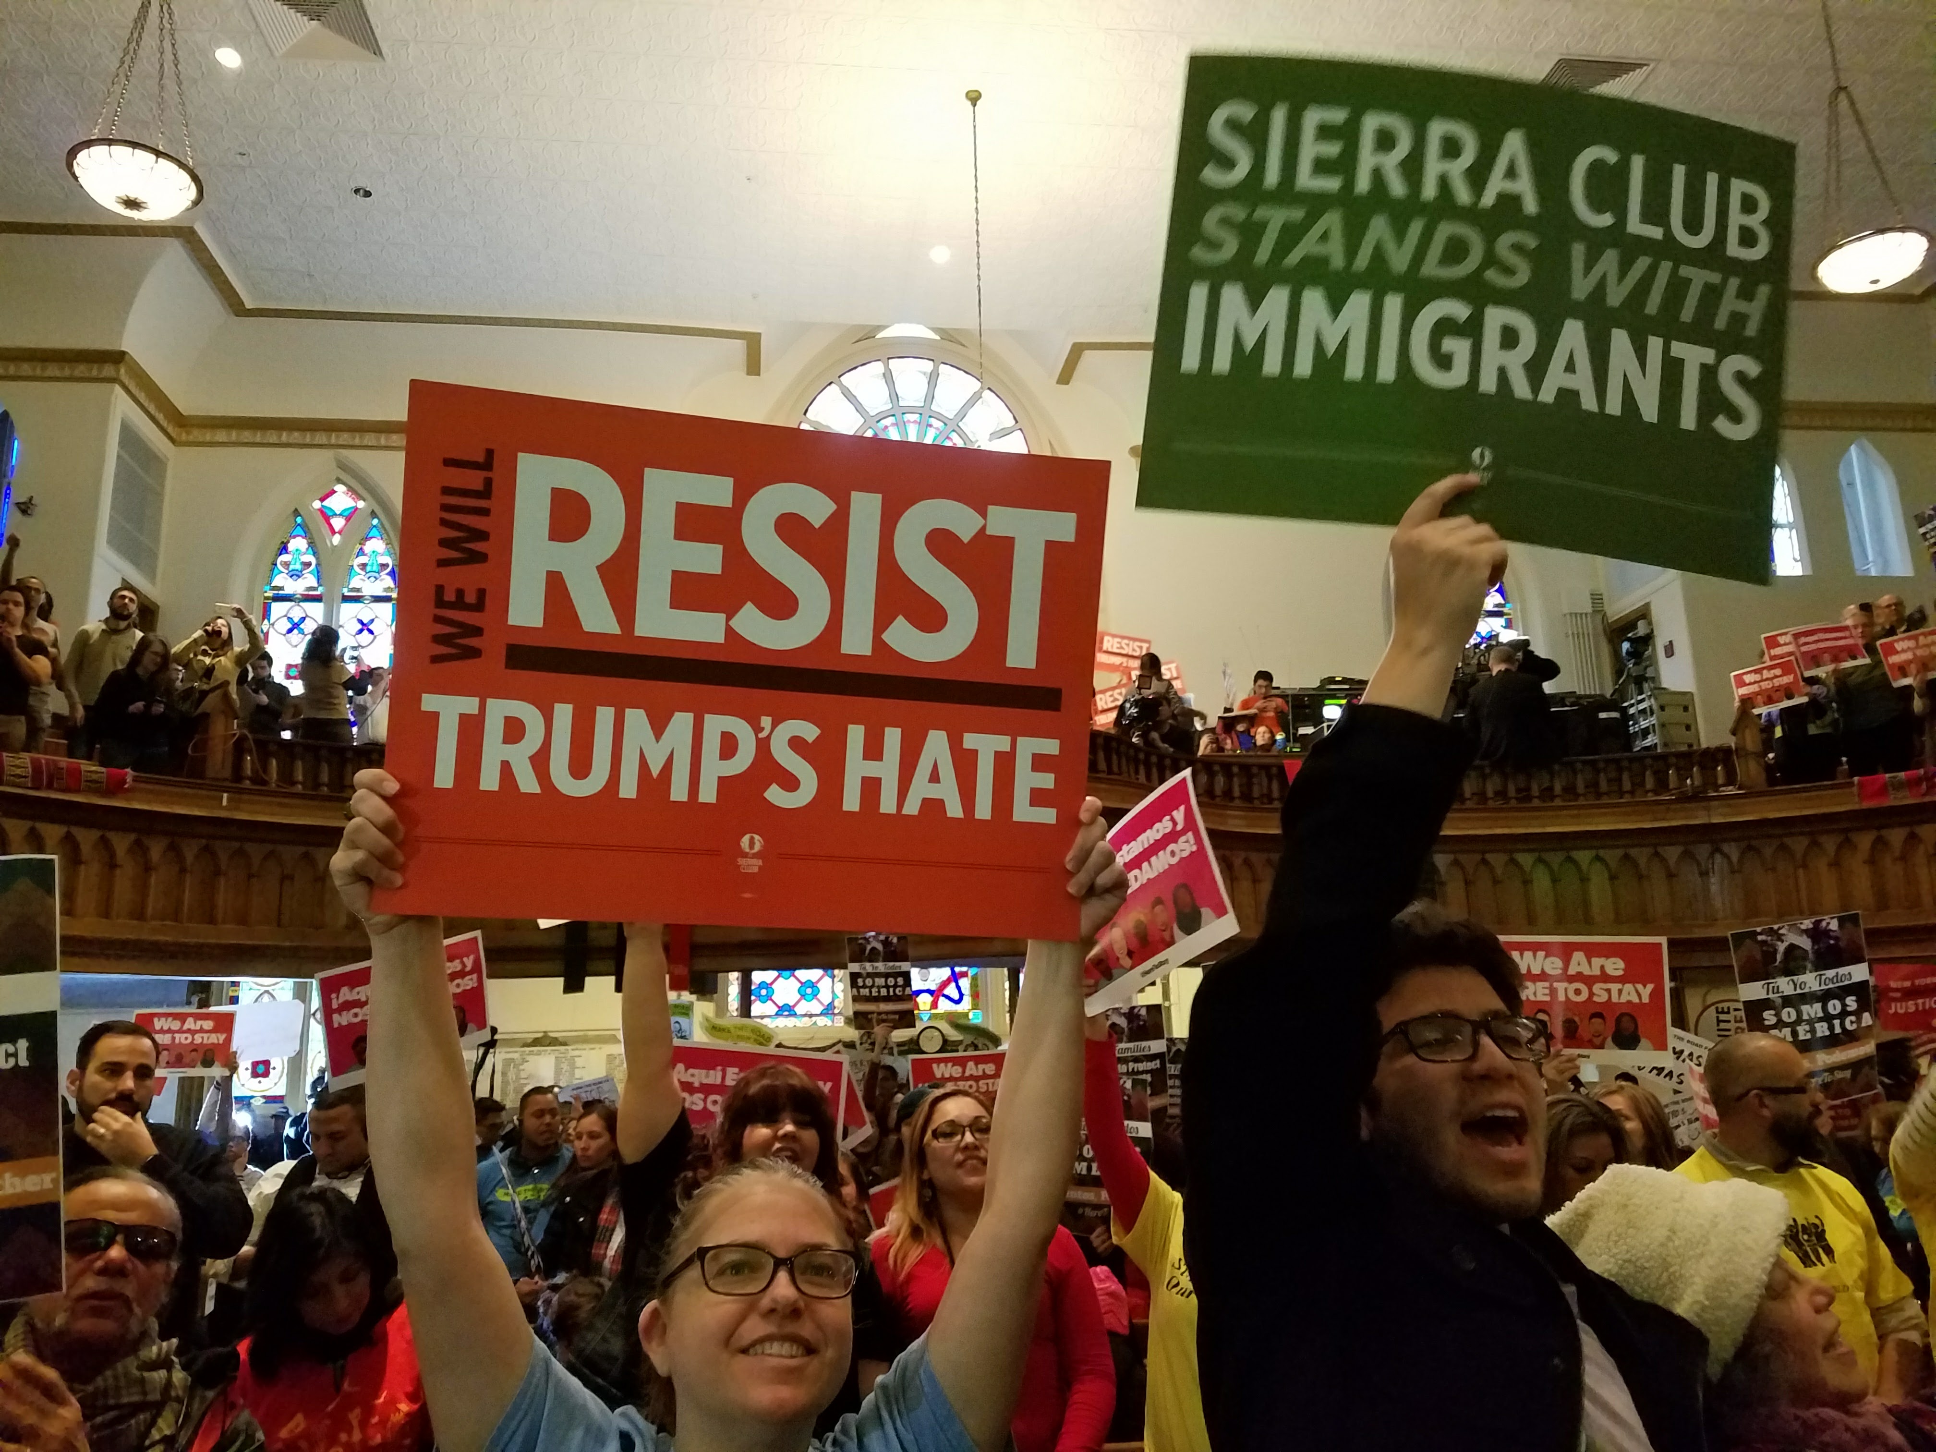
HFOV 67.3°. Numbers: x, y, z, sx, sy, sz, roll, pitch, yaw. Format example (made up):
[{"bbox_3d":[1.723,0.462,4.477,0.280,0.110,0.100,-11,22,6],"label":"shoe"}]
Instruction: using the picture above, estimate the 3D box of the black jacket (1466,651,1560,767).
[{"bbox_3d":[3.712,-0.057,9.900,0.600,0.820,0.400,-5,-13,14],"label":"black jacket"}]

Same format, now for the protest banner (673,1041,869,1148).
[{"bbox_3d":[-0.498,0.886,3.360,0.450,0.290,0.020,6,-7,-2],"label":"protest banner"}]

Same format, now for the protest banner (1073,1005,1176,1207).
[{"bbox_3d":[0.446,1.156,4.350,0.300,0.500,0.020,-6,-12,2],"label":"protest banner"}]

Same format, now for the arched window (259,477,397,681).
[{"bbox_3d":[-6.661,-1.290,15.238,1.380,2.750,0.200,0,-13,-7],"label":"arched window"}]

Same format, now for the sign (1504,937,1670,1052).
[{"bbox_3d":[1.400,0.635,3.390,0.440,0.290,0.020,-5,-14,28],"label":"sign"}]

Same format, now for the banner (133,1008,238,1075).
[{"bbox_3d":[-3.537,1.431,6.544,0.440,0.288,0.020,2,-14,-7],"label":"banner"}]

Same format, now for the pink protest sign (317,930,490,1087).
[{"bbox_3d":[-1.450,0.730,3.761,0.020,0.288,0.440,0,8,45],"label":"pink protest sign"}]

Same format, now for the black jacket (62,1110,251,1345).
[{"bbox_3d":[-1.778,1.156,3.100,0.540,0.700,0.360,6,-15,-31],"label":"black jacket"}]

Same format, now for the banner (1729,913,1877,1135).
[{"bbox_3d":[2.030,0.690,3.520,0.288,0.440,0.020,-9,5,10],"label":"banner"}]

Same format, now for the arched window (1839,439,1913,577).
[{"bbox_3d":[7.165,-1.740,11.500,0.490,1.150,0.200,0,-13,-6],"label":"arched window"}]

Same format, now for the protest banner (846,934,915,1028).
[{"bbox_3d":[-0.406,1.214,6.880,0.285,0.440,0.020,-1,-17,-11],"label":"protest banner"}]

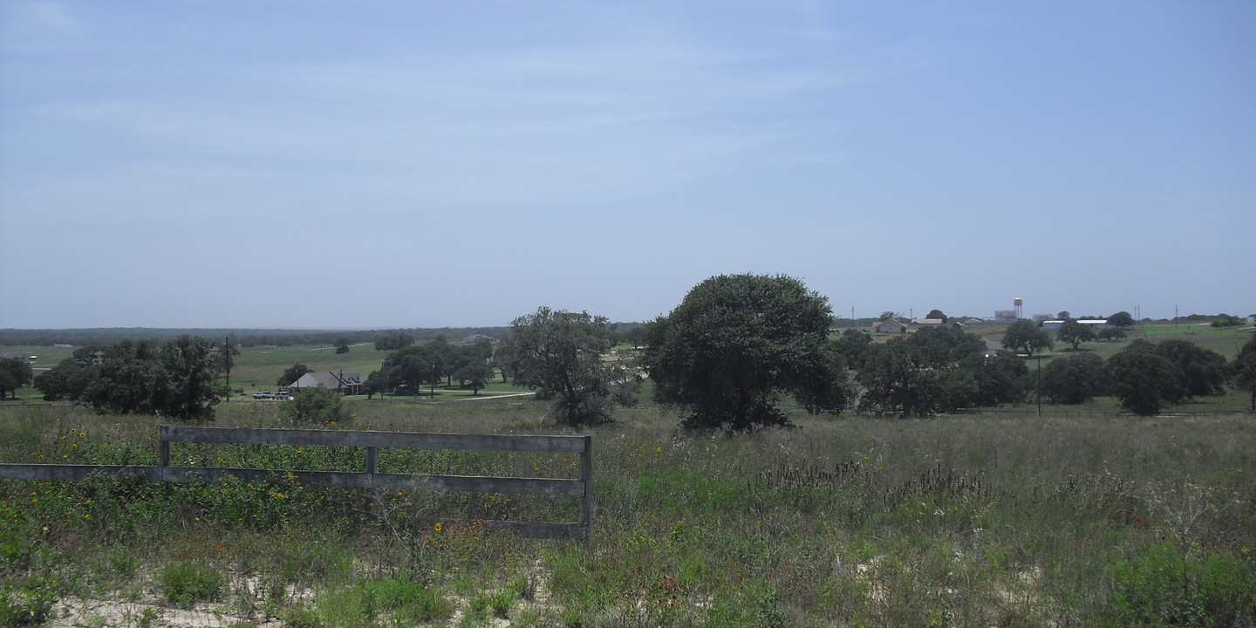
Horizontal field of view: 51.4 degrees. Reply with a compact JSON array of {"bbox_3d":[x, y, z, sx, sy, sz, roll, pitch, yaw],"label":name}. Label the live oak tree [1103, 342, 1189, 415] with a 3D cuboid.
[{"bbox_3d":[67.040,8.360,170.000,11.110,9.960,10.550,0,0,0],"label":"live oak tree"}]

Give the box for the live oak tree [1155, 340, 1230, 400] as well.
[{"bbox_3d":[86.010,8.410,200.000,12.020,9.160,11.420,0,0,0],"label":"live oak tree"}]

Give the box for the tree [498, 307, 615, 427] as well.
[{"bbox_3d":[-3.180,2.350,58.000,5.180,5.360,4.930,0,0,0],"label":"tree"}]

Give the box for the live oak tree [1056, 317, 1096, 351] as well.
[{"bbox_3d":[113.160,5.080,330.000,9.920,8.430,9.920,0,0,0],"label":"live oak tree"}]

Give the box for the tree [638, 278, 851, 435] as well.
[{"bbox_3d":[4.790,1.620,54.000,8.480,6.530,8.050,0,0,0],"label":"tree"}]

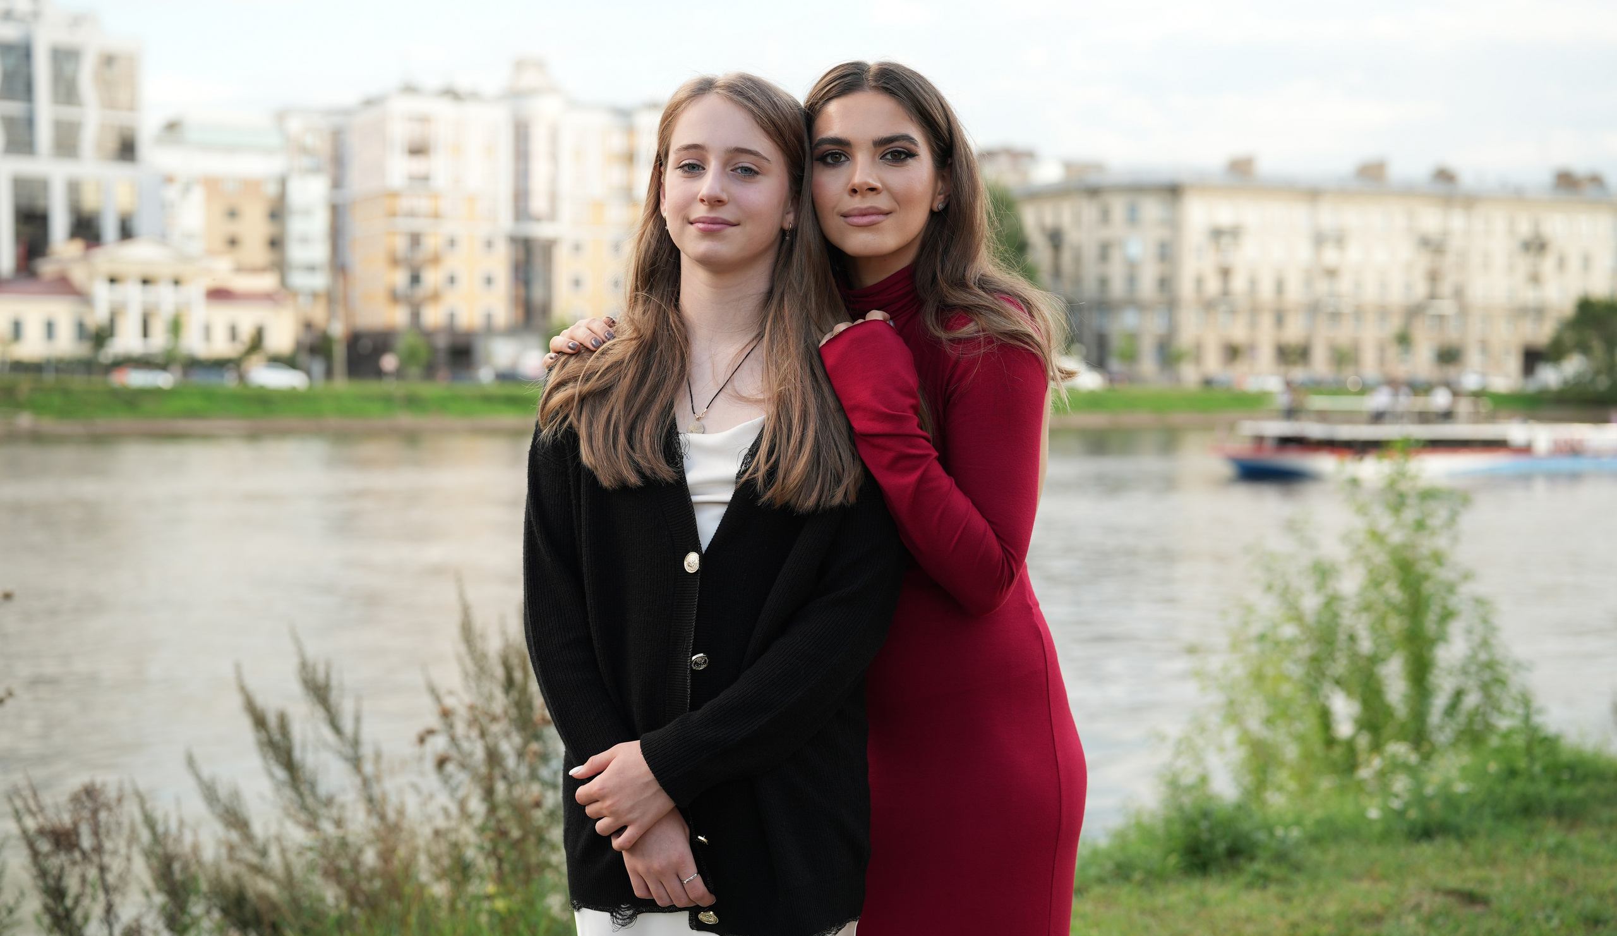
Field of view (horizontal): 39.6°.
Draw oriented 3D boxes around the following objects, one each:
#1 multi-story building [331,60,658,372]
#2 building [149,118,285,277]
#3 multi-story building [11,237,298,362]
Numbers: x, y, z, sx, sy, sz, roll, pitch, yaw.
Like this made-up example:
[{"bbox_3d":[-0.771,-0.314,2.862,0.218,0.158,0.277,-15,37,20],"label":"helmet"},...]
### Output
[{"bbox_3d":[-27.490,-22.080,203.590,27.000,27.970,18.000,-1,3,-27],"label":"multi-story building"},{"bbox_3d":[-66.230,-24.290,251.170,17.500,28.350,14.000,-1,2,-23],"label":"building"},{"bbox_3d":[-56.230,-13.470,187.080,23.500,10.840,12.000,-1,3,-30],"label":"multi-story building"}]

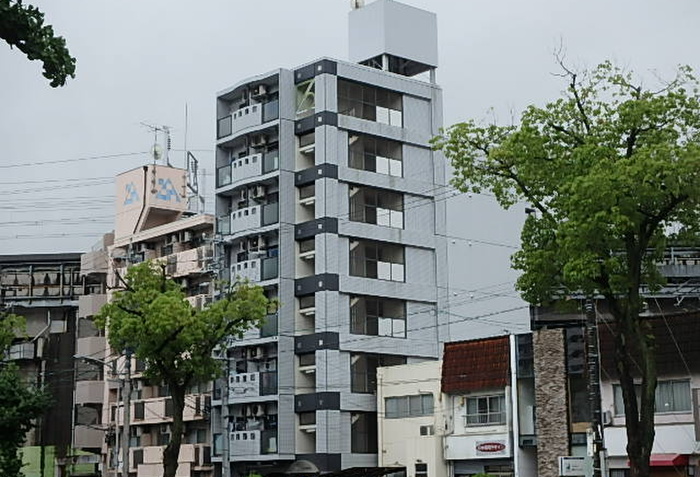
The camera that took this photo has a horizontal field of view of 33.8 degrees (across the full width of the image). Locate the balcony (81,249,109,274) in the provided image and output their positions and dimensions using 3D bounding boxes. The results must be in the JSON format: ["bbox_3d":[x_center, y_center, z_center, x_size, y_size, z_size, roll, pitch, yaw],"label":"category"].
[{"bbox_3d":[-16.178,1.601,74.239,1.200,1.300,2.300,10,-16,-41],"label":"balcony"}]

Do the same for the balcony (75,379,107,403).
[{"bbox_3d":[-16.085,9.705,72.546,1.200,1.300,2.300,10,-16,-41],"label":"balcony"}]

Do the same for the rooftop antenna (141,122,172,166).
[{"bbox_3d":[-12.107,-5.834,72.300,0.950,2.450,2.000,-9,-15,36],"label":"rooftop antenna"}]

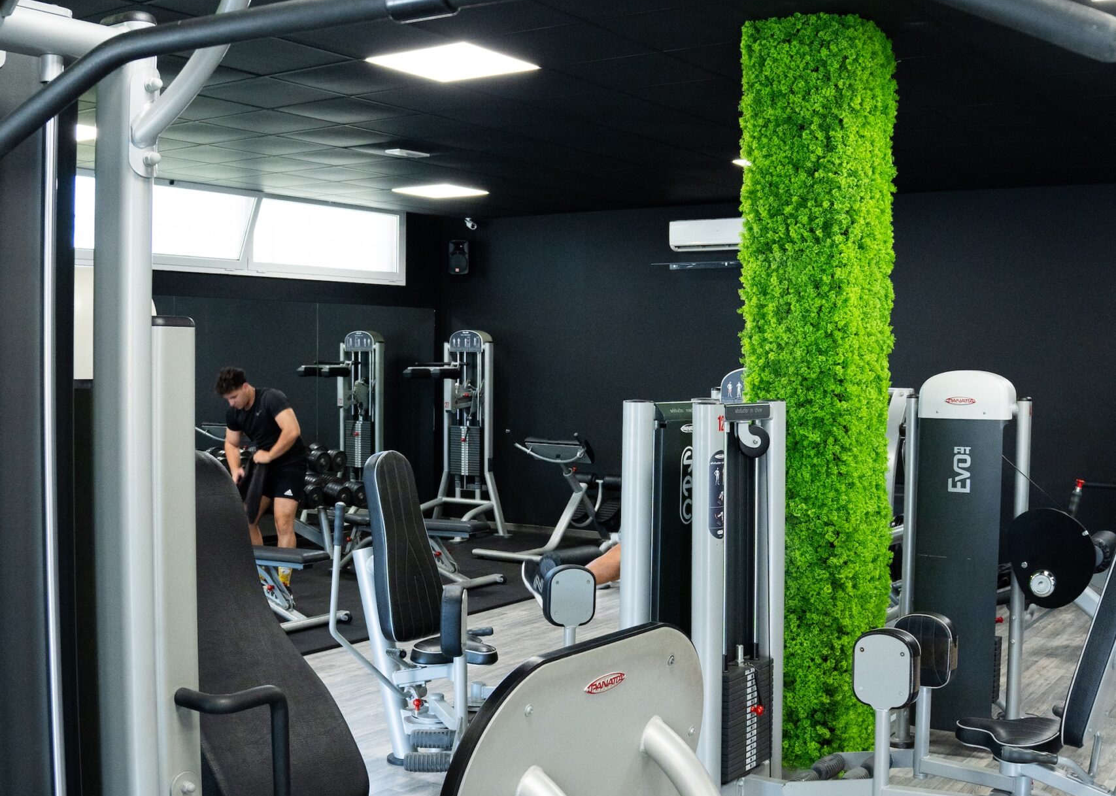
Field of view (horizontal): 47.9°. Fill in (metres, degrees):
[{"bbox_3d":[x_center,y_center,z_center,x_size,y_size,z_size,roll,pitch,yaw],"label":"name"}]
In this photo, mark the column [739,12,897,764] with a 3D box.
[{"bbox_3d":[1.070,-0.001,5.190,0.475,2.970,0.475,2,3,34],"label":"column"}]

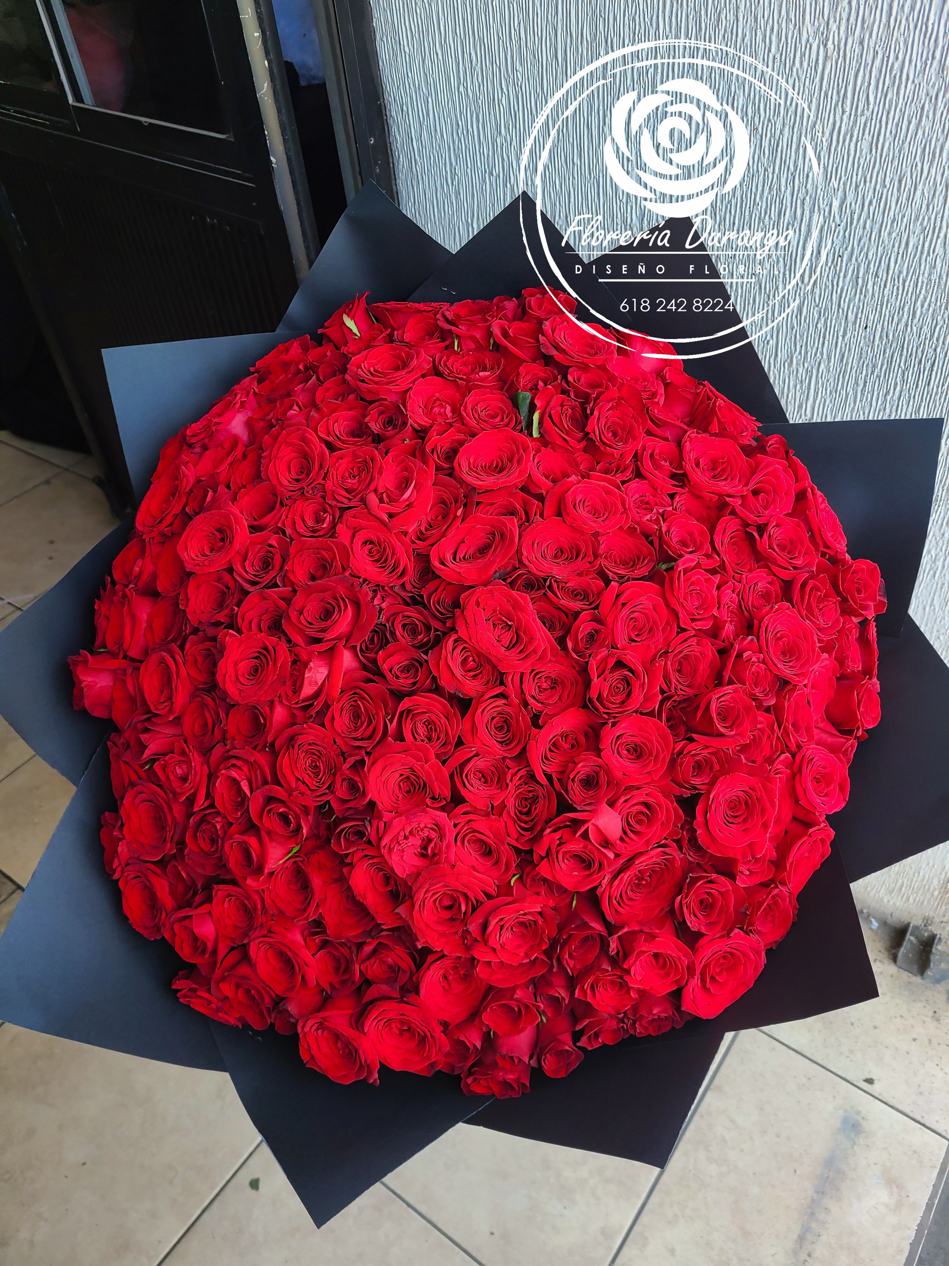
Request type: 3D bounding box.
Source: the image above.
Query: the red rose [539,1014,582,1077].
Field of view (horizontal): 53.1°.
[{"bbox_3d":[0.076,0.370,0.860,0.044,0.044,0.047,-10,21,-3],"label":"red rose"}]

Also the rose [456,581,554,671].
[{"bbox_3d":[0.023,-0.003,0.770,0.077,0.050,0.077,2,73,-8],"label":"rose"}]

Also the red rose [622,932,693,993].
[{"bbox_3d":[0.161,0.297,0.850,0.061,0.048,0.061,0,64,0],"label":"red rose"}]

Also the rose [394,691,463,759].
[{"bbox_3d":[-0.035,0.070,0.729,0.050,0.040,0.050,0,81,2],"label":"rose"}]

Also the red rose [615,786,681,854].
[{"bbox_3d":[0.145,0.163,0.820,0.059,0.046,0.059,0,74,0],"label":"red rose"}]

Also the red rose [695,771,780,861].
[{"bbox_3d":[0.220,0.153,0.805,0.072,0.047,0.072,0,85,-2],"label":"red rose"}]

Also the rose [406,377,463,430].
[{"bbox_3d":[-0.040,-0.226,0.936,0.057,0.042,0.057,-1,59,1],"label":"rose"}]

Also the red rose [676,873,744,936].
[{"bbox_3d":[0.206,0.242,0.850,0.061,0.047,0.061,0,72,-2],"label":"red rose"}]

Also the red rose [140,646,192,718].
[{"bbox_3d":[-0.285,0.045,0.890,0.057,0.057,0.046,25,11,30],"label":"red rose"}]

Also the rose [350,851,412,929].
[{"bbox_3d":[-0.088,0.228,0.830,0.064,0.050,0.064,0,64,-22],"label":"rose"}]

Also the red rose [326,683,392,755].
[{"bbox_3d":[-0.100,0.072,0.812,0.059,0.044,0.059,0,81,7],"label":"red rose"}]

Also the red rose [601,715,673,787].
[{"bbox_3d":[0.138,0.103,0.820,0.062,0.049,0.062,0,75,1],"label":"red rose"}]

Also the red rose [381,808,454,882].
[{"bbox_3d":[-0.048,0.178,0.800,0.060,0.060,0.044,-4,0,3],"label":"red rose"}]

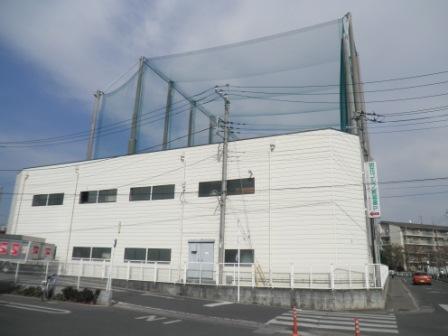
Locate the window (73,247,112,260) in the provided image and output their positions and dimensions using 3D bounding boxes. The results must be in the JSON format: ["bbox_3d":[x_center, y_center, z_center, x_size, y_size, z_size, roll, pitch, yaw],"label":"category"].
[{"bbox_3d":[-8.731,5.696,22.187,3.490,0.860,0.120,-5,-16,25],"label":"window"}]

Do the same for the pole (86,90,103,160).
[{"bbox_3d":[-13.954,0.705,34.420,0.550,18.480,0.550,-5,-16,25],"label":"pole"}]

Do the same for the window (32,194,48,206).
[{"bbox_3d":[-14.693,2.631,26.933,1.717,0.929,0.120,-5,-16,25],"label":"window"}]

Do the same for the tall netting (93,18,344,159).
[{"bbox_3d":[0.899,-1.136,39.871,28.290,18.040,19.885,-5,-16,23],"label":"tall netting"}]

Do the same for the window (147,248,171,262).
[{"bbox_3d":[-3.984,5.475,20.837,1.735,0.894,0.120,-5,-16,25],"label":"window"}]

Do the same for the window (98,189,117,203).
[{"bbox_3d":[-7.922,1.921,22.837,1.750,0.900,0.120,-5,-16,25],"label":"window"}]

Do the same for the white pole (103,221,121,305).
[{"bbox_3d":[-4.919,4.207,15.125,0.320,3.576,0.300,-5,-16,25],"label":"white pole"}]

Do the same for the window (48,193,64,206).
[{"bbox_3d":[-12.997,2.476,26.135,1.690,0.912,0.120,-5,-16,25],"label":"window"}]

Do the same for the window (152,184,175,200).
[{"bbox_3d":[-3.922,1.612,21.875,1.761,0.929,0.120,-5,-16,25],"label":"window"}]

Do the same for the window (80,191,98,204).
[{"bbox_3d":[-9.479,2.065,23.560,1.610,0.890,0.120,-5,-16,25],"label":"window"}]

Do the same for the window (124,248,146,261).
[{"bbox_3d":[-5.692,5.648,21.637,1.735,0.876,0.120,-5,-16,25],"label":"window"}]

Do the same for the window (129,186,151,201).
[{"bbox_3d":[-5.626,1.768,22.677,1.717,0.929,0.120,-5,-16,25],"label":"window"}]

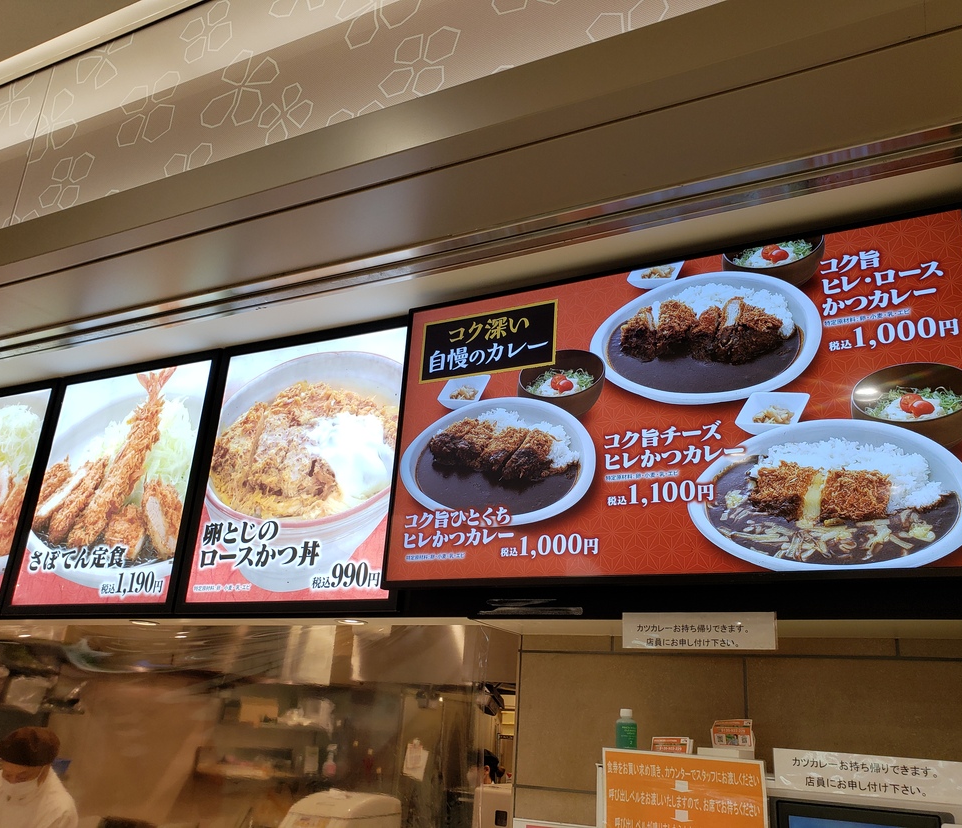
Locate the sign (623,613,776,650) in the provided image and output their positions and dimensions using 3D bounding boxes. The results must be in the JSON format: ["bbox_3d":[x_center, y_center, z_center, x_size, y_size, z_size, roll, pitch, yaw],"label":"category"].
[{"bbox_3d":[0.426,0.428,1.639,0.297,0.070,0.008,-6,-24,25],"label":"sign"}]

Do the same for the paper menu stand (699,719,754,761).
[{"bbox_3d":[0.483,0.651,1.626,0.092,0.098,0.060,-16,-29,41],"label":"paper menu stand"}]

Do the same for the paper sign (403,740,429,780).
[{"bbox_3d":[-0.437,2.340,5.600,0.155,0.205,0.010,8,-20,16],"label":"paper sign"}]

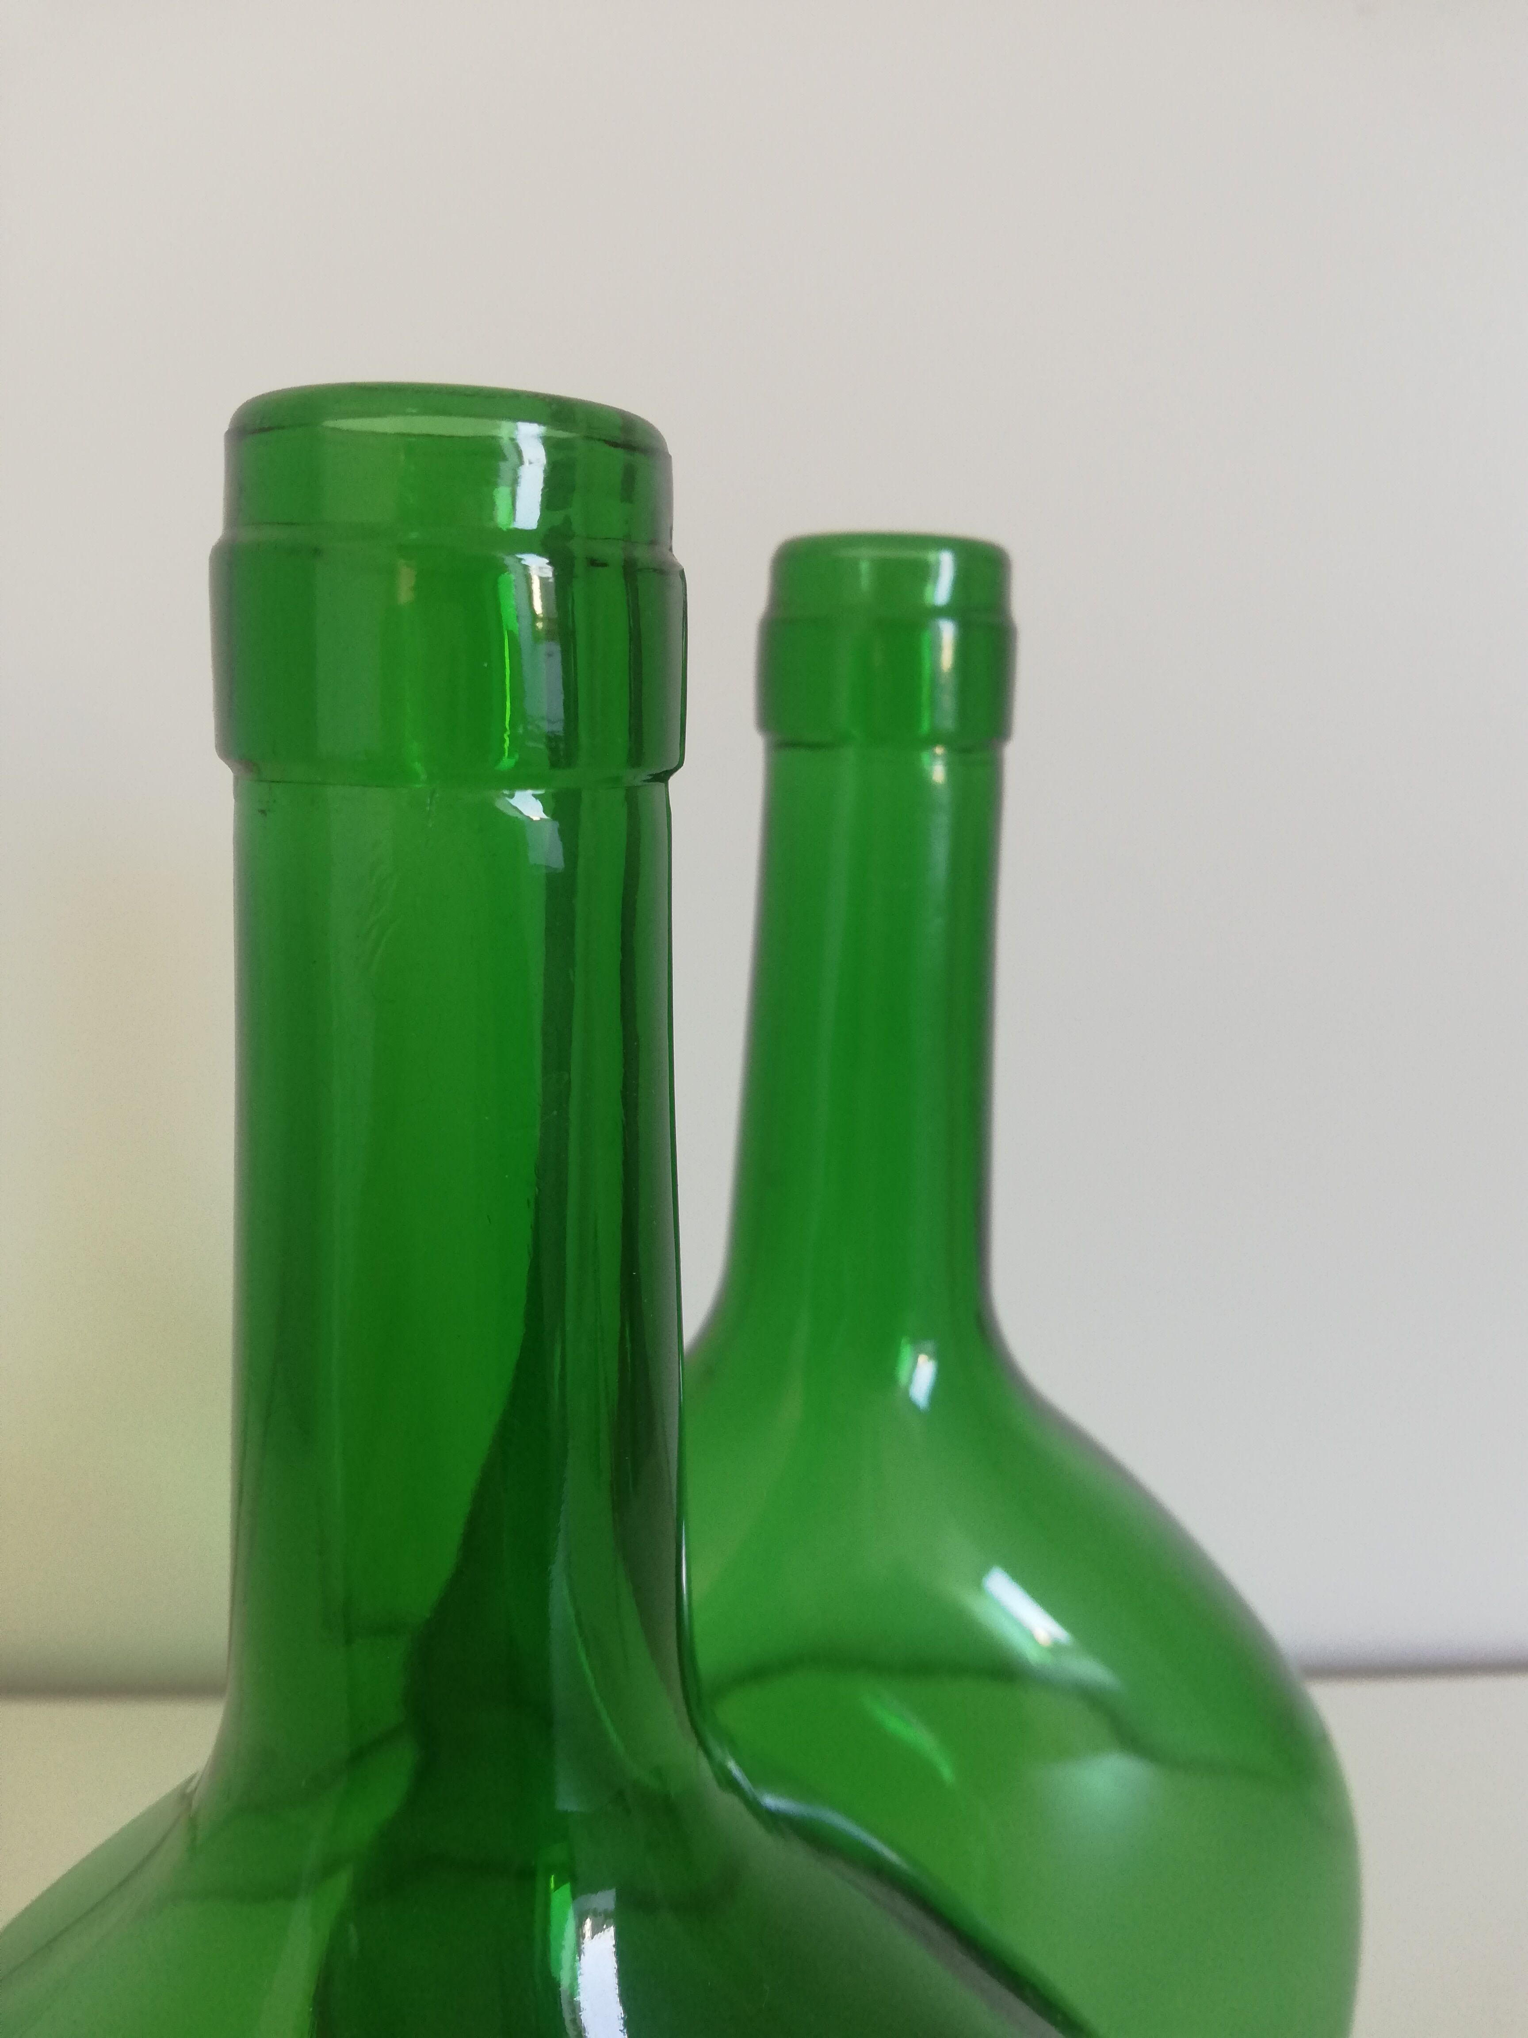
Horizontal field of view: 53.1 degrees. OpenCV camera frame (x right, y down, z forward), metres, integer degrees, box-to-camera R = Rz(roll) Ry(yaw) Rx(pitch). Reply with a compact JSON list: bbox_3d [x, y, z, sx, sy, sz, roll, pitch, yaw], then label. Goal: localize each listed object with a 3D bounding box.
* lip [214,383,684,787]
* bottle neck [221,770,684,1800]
[{"bbox_3d":[-0.020,-0.027,0.097,0.029,0.021,0.029,2,12,0],"label":"lip"},{"bbox_3d":[-0.021,0.015,0.106,0.033,0.063,0.033,2,12,0],"label":"bottle neck"}]

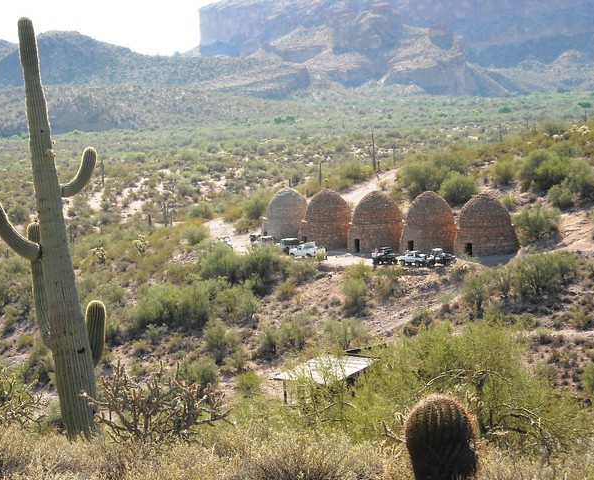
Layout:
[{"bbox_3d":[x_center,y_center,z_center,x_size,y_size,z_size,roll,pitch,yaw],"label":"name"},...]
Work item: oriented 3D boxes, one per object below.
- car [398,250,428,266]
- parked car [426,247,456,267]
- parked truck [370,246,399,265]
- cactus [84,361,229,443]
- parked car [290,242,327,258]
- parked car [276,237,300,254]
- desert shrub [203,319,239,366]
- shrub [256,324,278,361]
[{"bbox_3d":[12.970,2.077,218.000,3.700,1.750,1.650,0,4,21],"label":"car"},{"bbox_3d":[15.819,1.819,214.000,3.500,1.900,1.650,-3,4,-12],"label":"parked car"},{"bbox_3d":[10.292,1.773,222.000,3.500,1.900,1.650,1,5,30],"label":"parked truck"},{"bbox_3d":[-1.737,2.009,24.000,1.750,1.050,1.500,-2,4,0],"label":"cactus"},{"bbox_3d":[1.445,1.357,244.000,1.950,1.850,5.300,-5,5,-41],"label":"parked car"},{"bbox_3d":[-1.173,0.847,253.000,1.750,1.900,4.100,-4,5,-27],"label":"parked car"},{"bbox_3d":[-7.000,9.411,180.000,3.200,4.000,3.000,-2,4,0],"label":"desert shrub"},{"bbox_3d":[-2.828,9.504,180.000,2.100,3.100,2.000,-2,4,0],"label":"shrub"}]

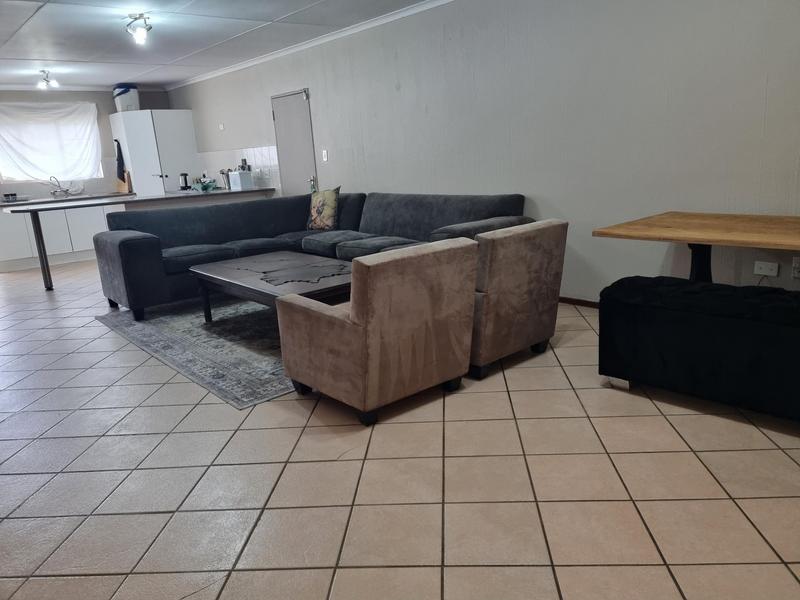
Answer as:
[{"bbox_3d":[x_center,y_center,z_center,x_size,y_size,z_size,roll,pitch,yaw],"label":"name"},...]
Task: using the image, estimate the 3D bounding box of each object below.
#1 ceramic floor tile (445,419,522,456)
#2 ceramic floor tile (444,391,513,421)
[{"bbox_3d":[0.367,0.626,2.700,0.331,0.010,0.331,-3,14,5],"label":"ceramic floor tile"},{"bbox_3d":[0.391,0.541,3.029,0.331,0.010,0.331,-3,14,5],"label":"ceramic floor tile"}]

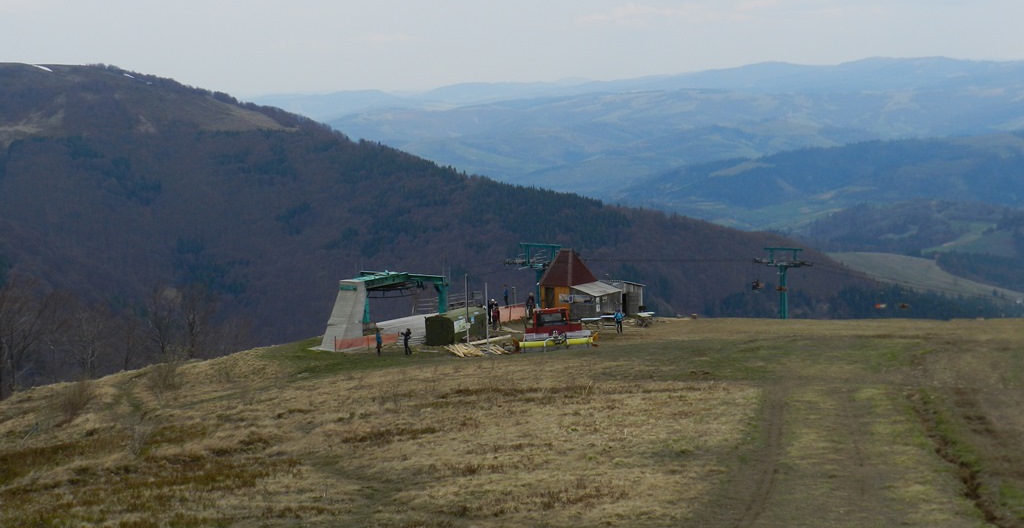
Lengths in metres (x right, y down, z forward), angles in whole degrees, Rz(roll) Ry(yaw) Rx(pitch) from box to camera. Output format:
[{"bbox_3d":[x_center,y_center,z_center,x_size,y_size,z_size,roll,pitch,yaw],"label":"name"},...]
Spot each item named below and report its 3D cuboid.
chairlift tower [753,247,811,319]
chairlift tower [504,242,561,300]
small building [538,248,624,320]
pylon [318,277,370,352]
[{"bbox_3d":[27.843,2.485,160.500,4.400,8.200,3.800,3,9,37],"label":"chairlift tower"},{"bbox_3d":[2.355,1.013,124.317,4.300,5.200,3.800,3,9,37],"label":"chairlift tower"},{"bbox_3d":[5.129,1.256,117.476,5.350,5.200,3.800,3,9,37],"label":"small building"},{"bbox_3d":[-11.489,3.413,107.487,1.600,4.450,3.000,3,9,37],"label":"pylon"}]

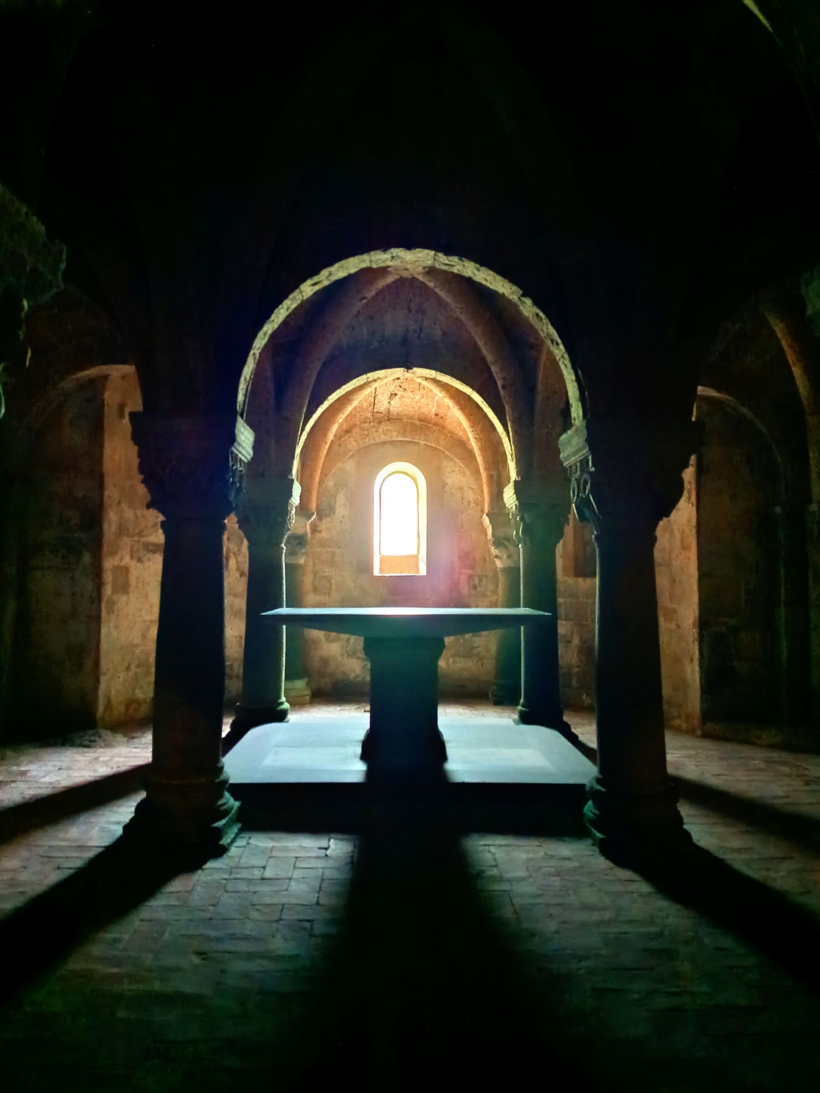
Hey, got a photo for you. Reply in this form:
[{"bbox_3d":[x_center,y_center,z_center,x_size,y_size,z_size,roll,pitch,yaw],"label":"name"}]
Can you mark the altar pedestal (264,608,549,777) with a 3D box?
[{"bbox_3d":[-0.035,0.994,5.602,2.000,1.040,0.880,0,-2,-1],"label":"altar pedestal"}]

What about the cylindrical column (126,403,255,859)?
[{"bbox_3d":[-1.195,0.470,4.207,0.570,2.320,0.570,0,-2,-1],"label":"cylindrical column"}]

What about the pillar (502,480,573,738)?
[{"bbox_3d":[1.155,0.551,6.806,0.550,2.320,0.550,0,-2,-1],"label":"pillar"}]

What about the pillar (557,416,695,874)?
[{"bbox_3d":[1.205,0.486,4.227,0.570,2.290,0.570,0,-2,-1],"label":"pillar"}]

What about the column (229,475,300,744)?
[{"bbox_3d":[-1.290,0.551,6.806,0.550,2.320,0.550,0,-2,-1],"label":"column"}]

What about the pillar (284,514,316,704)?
[{"bbox_3d":[-1.340,0.681,8.583,0.500,2.170,0.500,0,-2,-1],"label":"pillar"}]

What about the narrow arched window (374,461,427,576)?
[{"bbox_3d":[-0.120,-0.324,9.164,0.630,1.365,0.350,0,-2,-1],"label":"narrow arched window"}]

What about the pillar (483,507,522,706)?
[{"bbox_3d":[1.130,0.681,8.583,0.500,2.170,0.500,0,-2,-1],"label":"pillar"}]

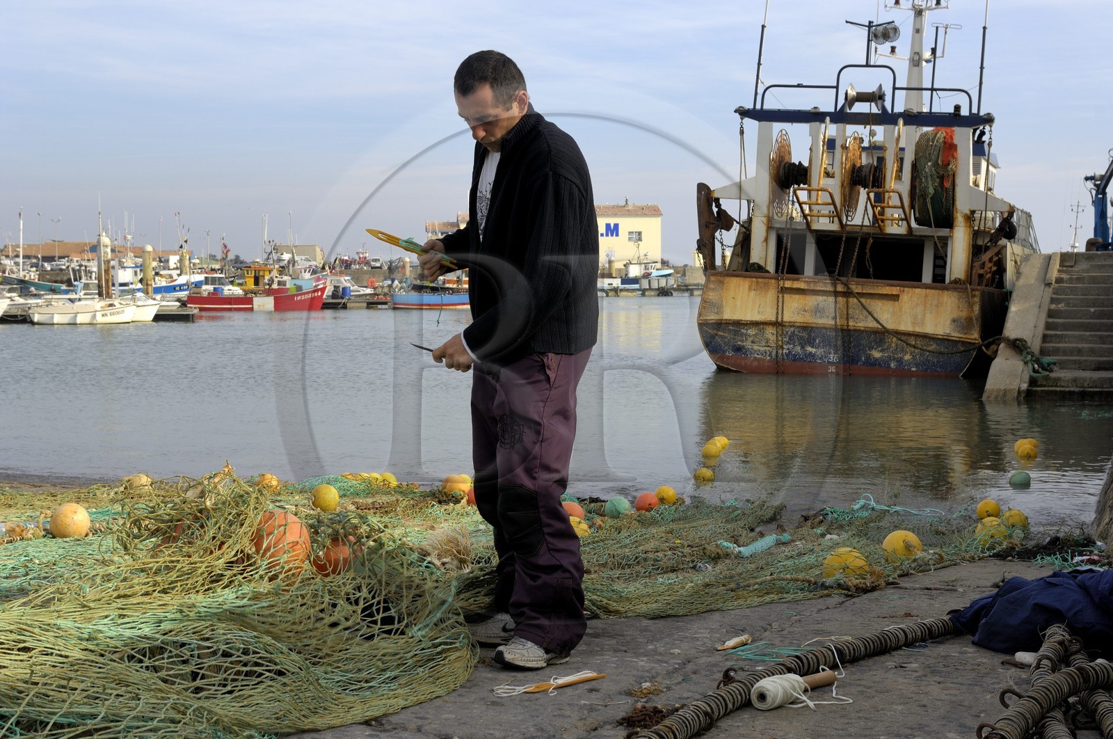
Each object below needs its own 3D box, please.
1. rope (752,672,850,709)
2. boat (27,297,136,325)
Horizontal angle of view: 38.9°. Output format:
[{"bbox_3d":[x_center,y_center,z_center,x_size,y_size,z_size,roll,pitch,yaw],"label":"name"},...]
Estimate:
[{"bbox_3d":[0.612,0.791,3.888,0.275,0.080,0.125,1,-1,-44],"label":"rope"},{"bbox_3d":[-18.200,-2.200,60.500,4.200,1.100,1.650,-1,4,-18],"label":"boat"}]

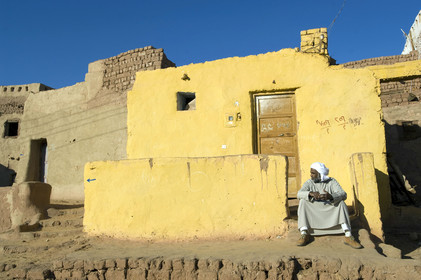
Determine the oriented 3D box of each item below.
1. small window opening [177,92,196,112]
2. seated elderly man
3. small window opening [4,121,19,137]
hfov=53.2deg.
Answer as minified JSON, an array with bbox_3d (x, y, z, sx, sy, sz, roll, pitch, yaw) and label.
[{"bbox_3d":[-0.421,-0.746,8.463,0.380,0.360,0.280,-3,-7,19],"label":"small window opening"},{"bbox_3d":[1.514,0.831,5.420,0.750,1.060,0.750,-2,-7,10],"label":"seated elderly man"},{"bbox_3d":[-4.879,-0.269,10.494,0.430,0.400,0.250,-3,-7,19],"label":"small window opening"}]

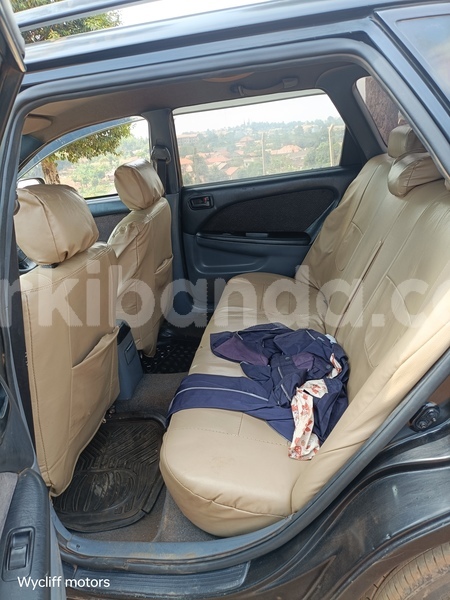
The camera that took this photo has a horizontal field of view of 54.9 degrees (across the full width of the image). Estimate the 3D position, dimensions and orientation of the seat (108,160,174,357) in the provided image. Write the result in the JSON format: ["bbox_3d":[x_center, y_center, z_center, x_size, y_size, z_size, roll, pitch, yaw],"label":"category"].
[{"bbox_3d":[-0.591,-0.119,1.887,0.700,0.900,0.500,-4,20,9],"label":"seat"}]

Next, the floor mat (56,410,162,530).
[{"bbox_3d":[-0.388,0.500,1.366,0.460,0.040,0.500,-4,20,9],"label":"floor mat"}]

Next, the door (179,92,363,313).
[{"bbox_3d":[0.239,-0.418,2.075,0.930,1.010,0.170,-4,20,9],"label":"door"}]

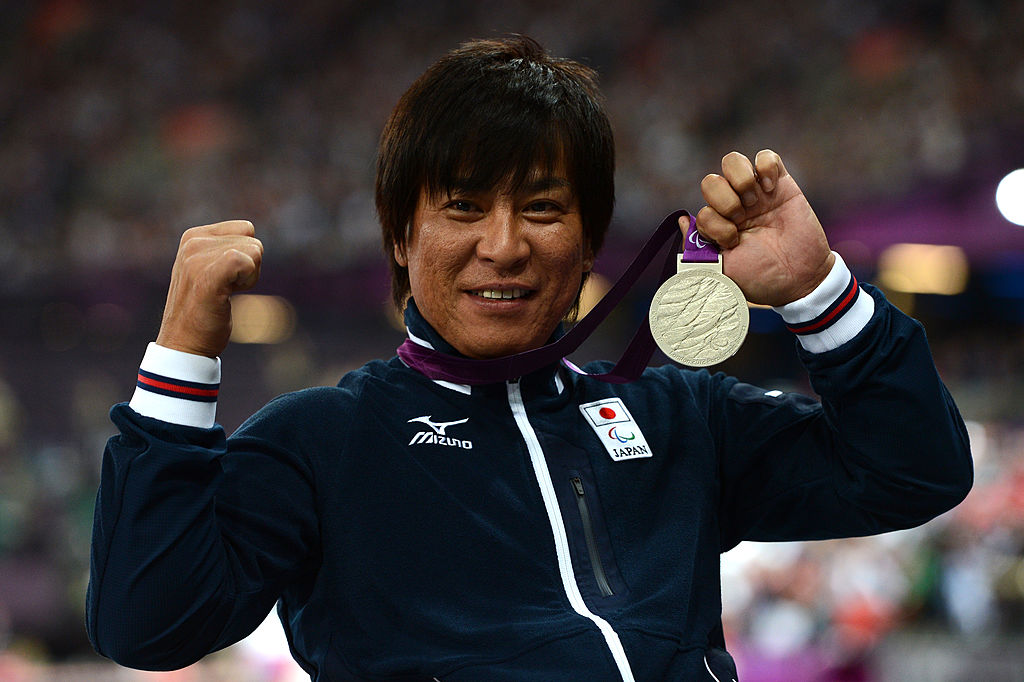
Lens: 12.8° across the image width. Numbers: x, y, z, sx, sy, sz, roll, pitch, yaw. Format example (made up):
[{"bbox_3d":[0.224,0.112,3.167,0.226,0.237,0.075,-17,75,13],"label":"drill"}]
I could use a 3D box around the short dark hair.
[{"bbox_3d":[-0.014,-0.146,3.930,0.205,0.237,0.235,0,0,-5],"label":"short dark hair"}]

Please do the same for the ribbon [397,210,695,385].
[{"bbox_3d":[0.029,-0.037,3.900,0.254,0.149,0.170,0,0,0],"label":"ribbon"}]

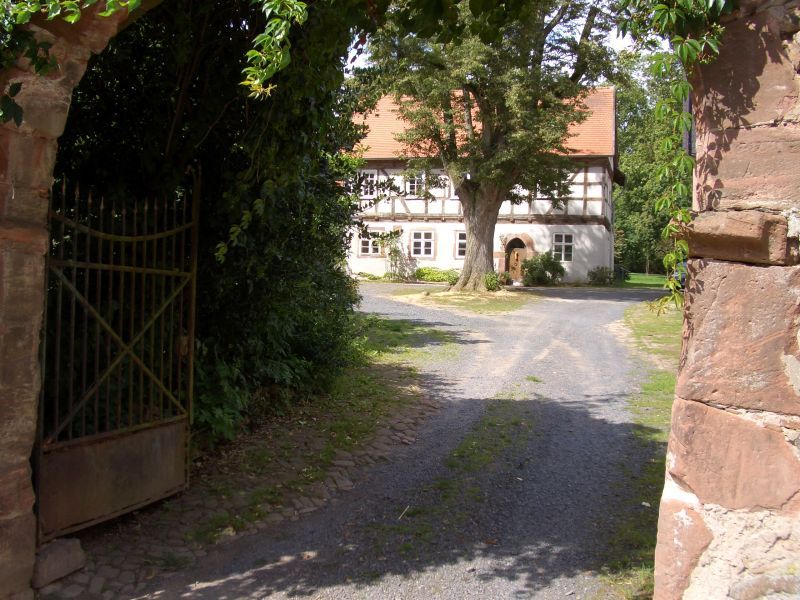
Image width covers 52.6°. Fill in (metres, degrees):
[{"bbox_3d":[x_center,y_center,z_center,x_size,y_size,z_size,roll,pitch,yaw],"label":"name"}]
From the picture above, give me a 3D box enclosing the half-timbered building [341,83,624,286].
[{"bbox_3d":[4.962,-6.624,47.032,14.726,10.874,9.600,2,3,16],"label":"half-timbered building"}]

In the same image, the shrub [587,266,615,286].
[{"bbox_3d":[10.041,-1.177,40.509,1.300,0.930,1.150,2,3,16],"label":"shrub"}]

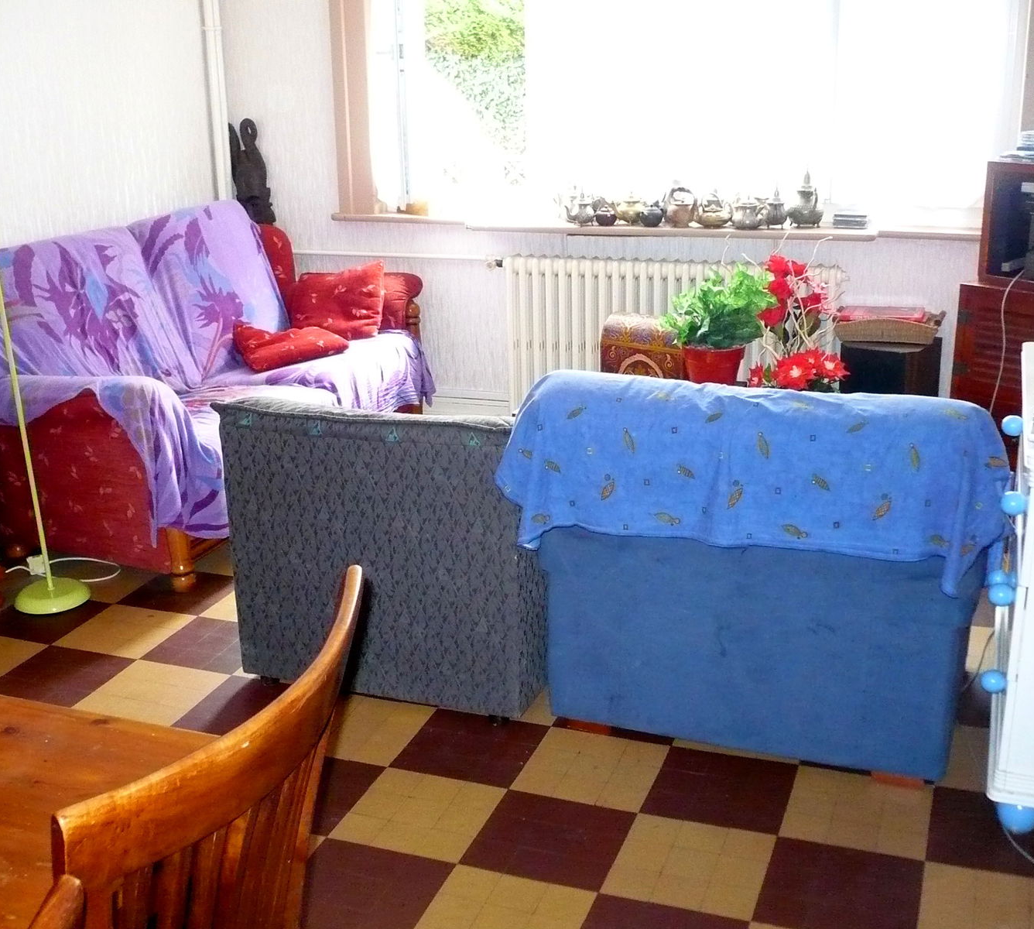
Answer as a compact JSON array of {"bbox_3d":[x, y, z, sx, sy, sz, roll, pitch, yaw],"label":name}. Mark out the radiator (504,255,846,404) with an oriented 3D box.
[{"bbox_3d":[0.636,-0.487,5.157,1.375,0.715,0.170,5,18,19],"label":"radiator"}]

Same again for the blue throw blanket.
[{"bbox_3d":[0.551,0.002,2.936,1.110,0.460,0.460,5,18,19],"label":"blue throw blanket"}]

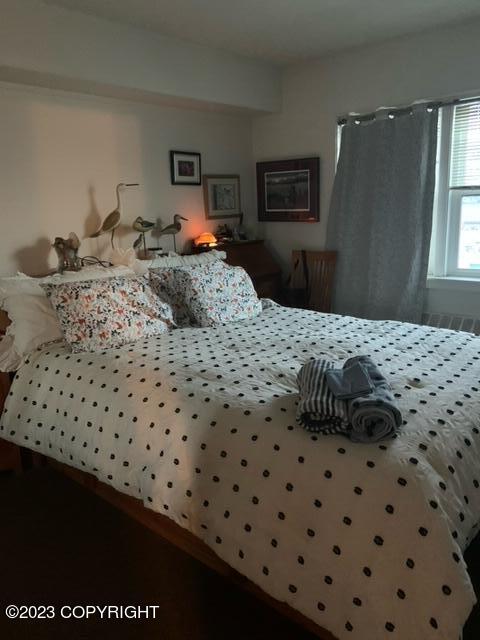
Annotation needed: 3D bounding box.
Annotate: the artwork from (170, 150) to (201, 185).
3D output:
[{"bbox_3d":[-0.414,-1.155,3.671,0.025,0.233,0.299,11,20,39],"label":"artwork"}]

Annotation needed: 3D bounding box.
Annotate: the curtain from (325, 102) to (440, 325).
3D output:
[{"bbox_3d":[1.012,-0.598,3.591,0.820,1.850,0.140,11,20,39],"label":"curtain"}]

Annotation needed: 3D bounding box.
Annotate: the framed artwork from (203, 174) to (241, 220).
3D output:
[{"bbox_3d":[-0.144,-1.031,4.018,0.030,0.336,0.429,11,20,39],"label":"framed artwork"}]

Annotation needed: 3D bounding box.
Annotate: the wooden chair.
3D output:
[{"bbox_3d":[0.456,-0.009,3.813,0.420,0.980,0.520,11,20,39],"label":"wooden chair"}]

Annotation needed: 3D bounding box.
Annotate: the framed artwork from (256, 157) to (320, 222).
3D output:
[{"bbox_3d":[0.396,-1.095,4.108,0.646,0.504,0.030,11,20,39],"label":"framed artwork"}]

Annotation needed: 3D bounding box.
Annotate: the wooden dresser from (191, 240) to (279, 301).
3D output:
[{"bbox_3d":[0.016,-0.084,3.977,0.433,1.072,0.655,9,19,39],"label":"wooden dresser"}]

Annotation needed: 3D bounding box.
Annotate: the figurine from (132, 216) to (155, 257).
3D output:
[{"bbox_3d":[-0.652,-0.560,3.272,0.080,0.290,0.155,11,20,39],"label":"figurine"}]

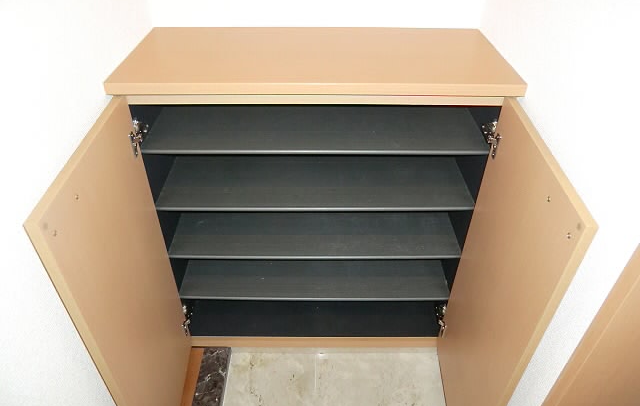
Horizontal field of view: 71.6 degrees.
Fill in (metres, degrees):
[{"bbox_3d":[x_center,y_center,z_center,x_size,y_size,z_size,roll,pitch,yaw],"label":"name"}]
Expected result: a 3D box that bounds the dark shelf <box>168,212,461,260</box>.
[{"bbox_3d":[-0.014,0.054,1.454,0.875,0.017,0.350,0,38,0],"label":"dark shelf"}]

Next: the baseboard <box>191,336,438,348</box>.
[{"bbox_3d":[-0.016,0.483,1.570,0.879,0.058,0.020,0,38,0],"label":"baseboard"}]

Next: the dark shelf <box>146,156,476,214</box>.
[{"bbox_3d":[-0.013,-0.088,1.344,0.875,0.017,0.350,0,38,0],"label":"dark shelf"}]

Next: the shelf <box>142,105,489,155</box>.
[{"bbox_3d":[-0.011,-0.227,1.237,0.875,0.017,0.350,0,38,0],"label":"shelf"}]

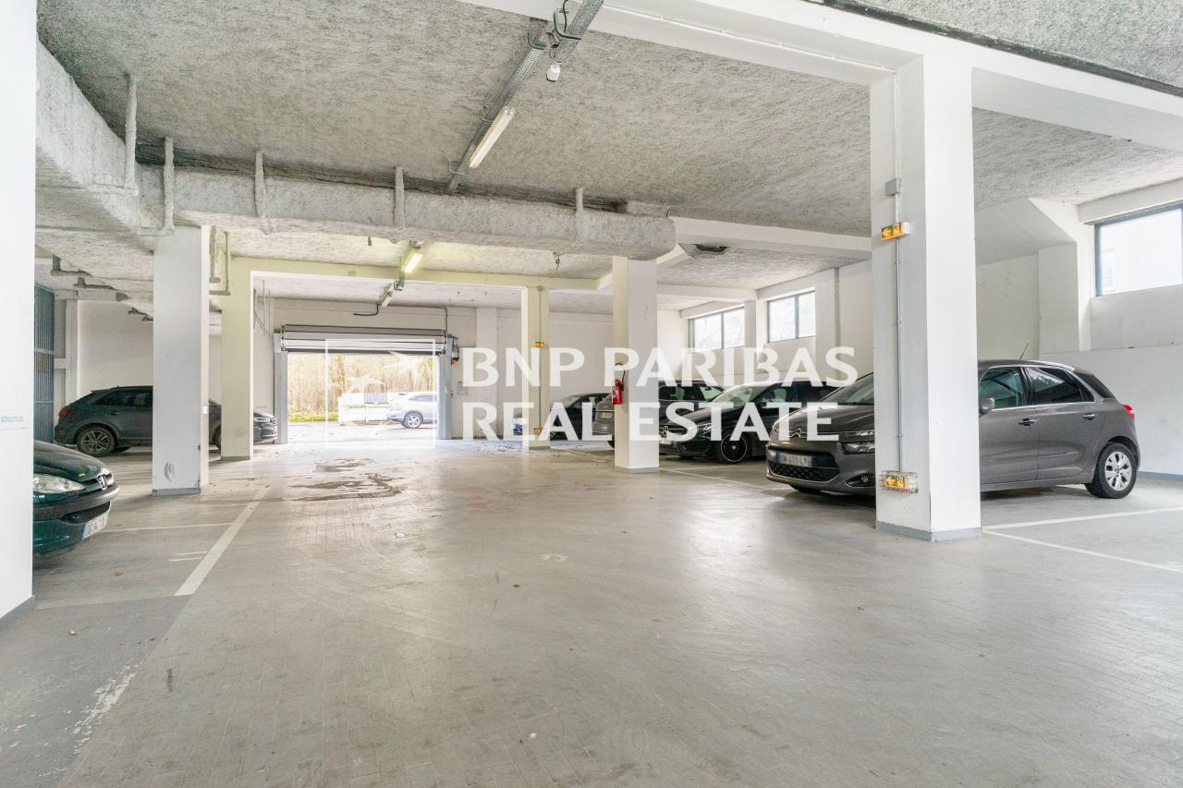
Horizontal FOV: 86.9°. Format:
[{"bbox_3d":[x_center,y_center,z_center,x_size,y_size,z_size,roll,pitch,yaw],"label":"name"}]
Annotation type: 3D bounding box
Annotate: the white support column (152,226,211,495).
[{"bbox_3d":[-5.283,-0.468,8.069,0.510,3.480,0.480,0,-1,-20],"label":"white support column"}]

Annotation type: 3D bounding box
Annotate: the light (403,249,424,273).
[{"bbox_3d":[-3.474,-2.580,12.247,0.140,0.110,1.570,0,-1,-22],"label":"light"}]

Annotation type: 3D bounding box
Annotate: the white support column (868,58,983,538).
[{"bbox_3d":[2.956,-0.796,5.548,0.581,4.036,0.581,0,-1,-22],"label":"white support column"}]

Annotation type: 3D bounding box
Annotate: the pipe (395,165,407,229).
[{"bbox_3d":[-2.384,-2.463,7.832,0.110,0.780,0.100,0,-1,-20],"label":"pipe"}]

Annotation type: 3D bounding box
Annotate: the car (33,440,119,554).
[{"bbox_3d":[-5.405,0.552,3.885,3.835,1.430,1.680,0,-1,-22],"label":"car"}]

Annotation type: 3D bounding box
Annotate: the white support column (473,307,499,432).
[{"bbox_3d":[-3.473,-0.648,20.573,0.680,4.200,0.350,0,-1,-20],"label":"white support column"}]

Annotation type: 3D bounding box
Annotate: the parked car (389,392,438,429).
[{"bbox_3d":[-7.195,0.789,29.392,4.500,1.660,1.840,0,-1,-26],"label":"parked car"}]

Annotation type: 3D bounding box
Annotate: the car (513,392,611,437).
[{"bbox_3d":[-0.224,0.685,19.983,4.400,1.470,1.800,0,-1,-20],"label":"car"}]

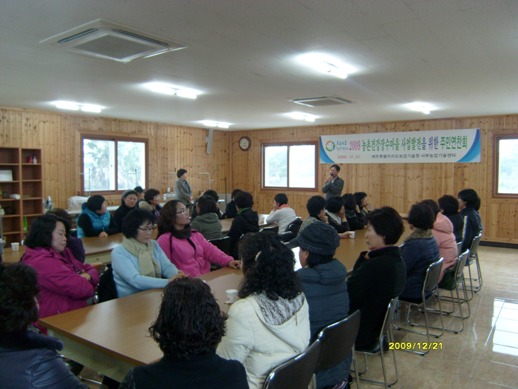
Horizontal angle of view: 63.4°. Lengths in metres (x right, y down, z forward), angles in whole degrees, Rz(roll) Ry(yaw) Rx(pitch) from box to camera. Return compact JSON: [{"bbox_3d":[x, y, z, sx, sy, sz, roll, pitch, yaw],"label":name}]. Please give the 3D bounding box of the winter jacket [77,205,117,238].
[{"bbox_3d":[-2.000,0.440,5.234,0.380,0.580,0.500,2,4,31],"label":"winter jacket"}]

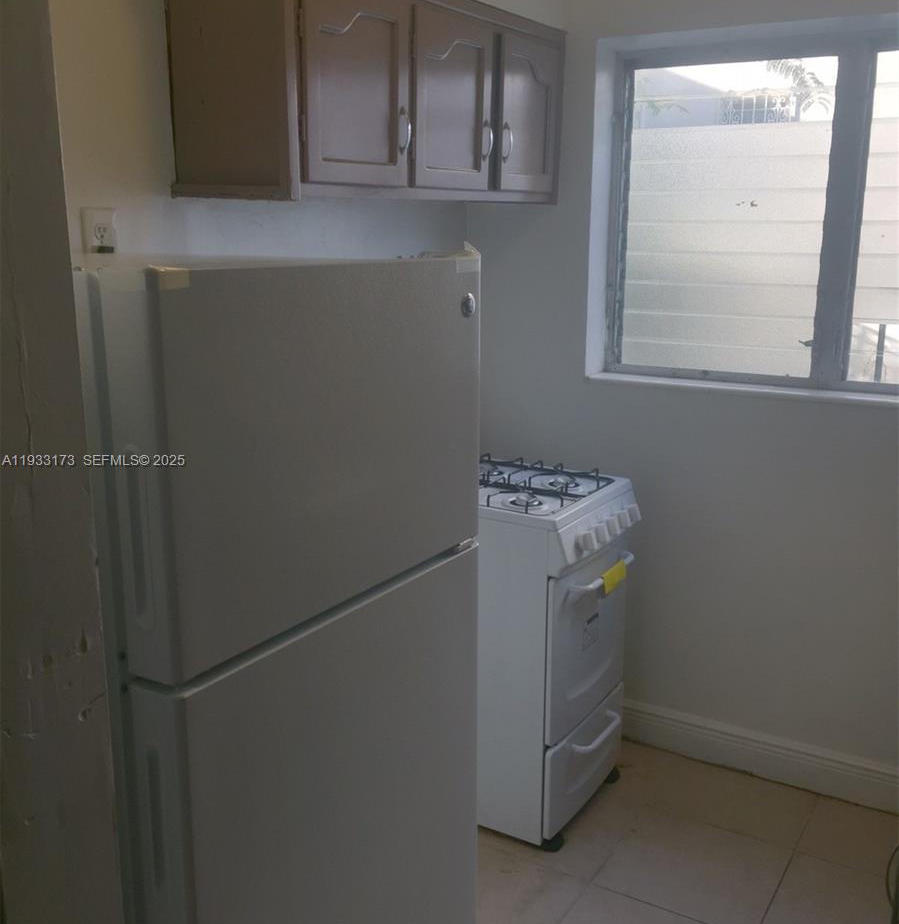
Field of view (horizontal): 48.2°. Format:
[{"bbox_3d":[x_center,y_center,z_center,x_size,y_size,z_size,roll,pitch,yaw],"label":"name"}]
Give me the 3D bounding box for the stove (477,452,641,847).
[{"bbox_3d":[0.156,0.504,2.920,0.635,0.975,0.491,8,16,31],"label":"stove"}]

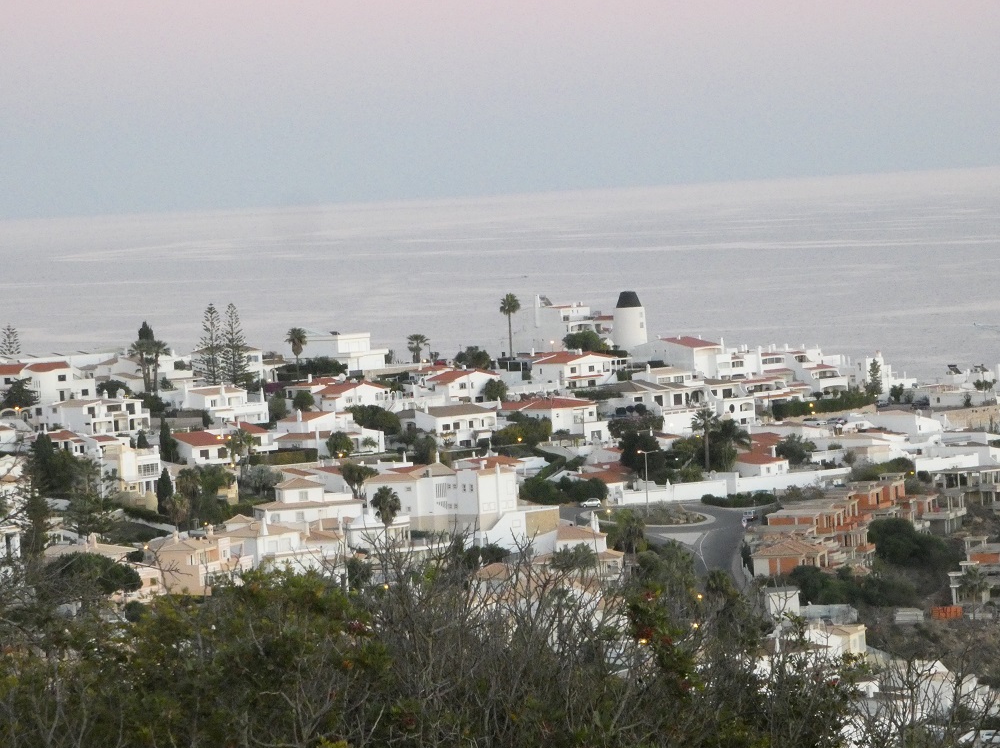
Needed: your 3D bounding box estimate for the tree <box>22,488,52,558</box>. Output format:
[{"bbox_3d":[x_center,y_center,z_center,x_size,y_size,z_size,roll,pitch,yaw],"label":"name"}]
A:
[{"bbox_3d":[-69.187,22.017,815.000,4.700,10.600,4.700,-3,2,0],"label":"tree"}]

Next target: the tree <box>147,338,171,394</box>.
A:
[{"bbox_3d":[-70.050,-1.740,1120.000,4.700,11.300,4.700,-3,2,0],"label":"tree"}]

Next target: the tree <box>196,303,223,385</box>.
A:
[{"bbox_3d":[-59.320,-6.020,1115.000,5.200,17.000,5.200,-3,2,0],"label":"tree"}]

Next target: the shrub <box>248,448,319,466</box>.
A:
[{"bbox_3d":[-39.770,15.160,1003.000,12.600,2.700,2.600,-3,2,0],"label":"shrub"}]

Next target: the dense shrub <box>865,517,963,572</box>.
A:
[{"bbox_3d":[67.555,27.855,892.000,15.000,7.500,10.500,-3,2,0],"label":"dense shrub"}]

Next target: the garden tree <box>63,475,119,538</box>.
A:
[{"bbox_3d":[-63.570,20.760,850.000,8.300,9.670,8.300,-3,2,0],"label":"garden tree"}]

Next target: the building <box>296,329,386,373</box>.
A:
[{"bbox_3d":[-31.510,-4.470,1085.000,15.000,7.870,11.500,-1,3,45],"label":"building"}]

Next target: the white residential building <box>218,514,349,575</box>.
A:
[{"bbox_3d":[-32.480,25.770,820.000,10.000,8.130,18.000,-1,3,45],"label":"white residential building"}]

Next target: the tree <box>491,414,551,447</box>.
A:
[{"bbox_3d":[3.810,10.490,1014.000,10.900,6.100,7.400,-3,2,0],"label":"tree"}]

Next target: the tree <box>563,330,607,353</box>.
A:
[{"bbox_3d":[18.090,-6.980,1155.000,9.500,4.800,7.200,-3,2,0],"label":"tree"}]

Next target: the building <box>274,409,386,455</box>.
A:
[{"bbox_3d":[-30.050,10.370,968.000,14.000,7.170,13.500,-1,3,45],"label":"building"}]

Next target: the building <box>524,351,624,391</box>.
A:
[{"bbox_3d":[15.349,-0.407,1110.000,14.500,7.200,12.500,-4,3,-33],"label":"building"}]

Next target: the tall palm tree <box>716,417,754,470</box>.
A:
[{"bbox_3d":[40.970,12.550,958.000,6.600,9.800,6.400,-3,2,0],"label":"tall palm tree"}]

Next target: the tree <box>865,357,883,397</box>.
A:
[{"bbox_3d":[75.930,0.710,1110.000,3.500,8.200,3.500,-3,2,0],"label":"tree"}]

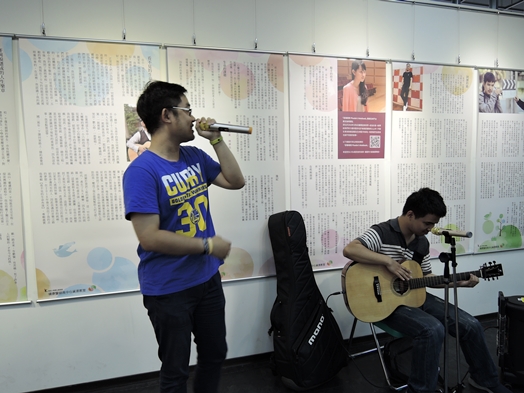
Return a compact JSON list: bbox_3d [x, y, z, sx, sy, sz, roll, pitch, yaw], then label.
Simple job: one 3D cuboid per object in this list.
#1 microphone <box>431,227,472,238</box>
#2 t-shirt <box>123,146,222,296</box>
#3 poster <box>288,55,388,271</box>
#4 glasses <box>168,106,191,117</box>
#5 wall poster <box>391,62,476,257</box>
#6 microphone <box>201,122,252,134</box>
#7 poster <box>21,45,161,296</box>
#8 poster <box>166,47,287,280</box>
[{"bbox_3d":[1.115,0.214,2.150,0.050,0.050,0.228,-5,5,-41],"label":"microphone"},{"bbox_3d":[-0.382,0.098,1.550,0.290,0.640,0.480,2,5,38],"label":"t-shirt"},{"bbox_3d":[0.598,-0.231,2.708,0.808,1.566,0.020,-3,4,-16],"label":"poster"},{"bbox_3d":[-0.366,-0.356,1.530,0.140,0.045,0.140,10,3,-8],"label":"glasses"},{"bbox_3d":[1.401,-0.269,2.941,0.808,1.566,0.020,-3,4,-16],"label":"wall poster"},{"bbox_3d":[-0.159,-0.294,1.552,0.244,0.050,0.050,8,5,8],"label":"microphone"},{"bbox_3d":[-0.994,-0.156,2.246,0.794,1.566,0.020,-3,4,-16],"label":"poster"},{"bbox_3d":[-0.195,-0.194,2.478,0.818,1.566,0.020,-3,4,-16],"label":"poster"}]

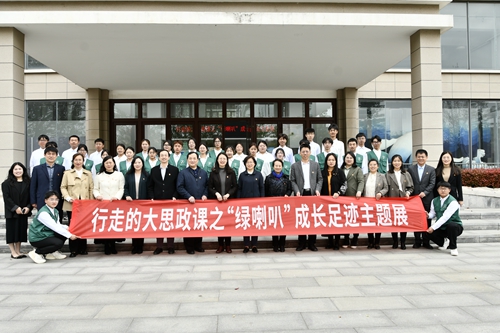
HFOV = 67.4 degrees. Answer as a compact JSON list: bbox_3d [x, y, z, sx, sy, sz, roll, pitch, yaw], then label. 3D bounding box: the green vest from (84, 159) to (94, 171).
[{"bbox_3d":[-3.119,0.131,7.045,0.420,0.600,0.250,-1,-1,-9],"label":"green vest"}]

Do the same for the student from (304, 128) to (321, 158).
[{"bbox_3d":[1.284,0.084,7.891,0.480,1.770,0.300,-1,-1,2],"label":"student"}]

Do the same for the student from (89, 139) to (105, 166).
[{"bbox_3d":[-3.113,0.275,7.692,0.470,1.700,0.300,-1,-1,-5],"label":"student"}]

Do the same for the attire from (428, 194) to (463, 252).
[{"bbox_3d":[3.292,0.954,6.330,0.580,0.970,0.600,-1,-1,20],"label":"attire"}]

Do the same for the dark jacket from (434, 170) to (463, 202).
[{"bbox_3d":[3.619,0.372,6.800,0.480,0.660,0.280,-1,-1,6],"label":"dark jacket"}]

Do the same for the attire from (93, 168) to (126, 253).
[{"bbox_3d":[-2.404,0.767,6.371,0.500,1.420,0.330,-1,-1,-8],"label":"attire"}]

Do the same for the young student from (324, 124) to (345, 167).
[{"bbox_3d":[1.769,0.025,7.891,0.480,1.820,0.300,-1,-1,3],"label":"young student"}]

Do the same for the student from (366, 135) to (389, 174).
[{"bbox_3d":[2.635,0.263,7.748,0.460,1.780,0.290,-1,-1,5],"label":"student"}]

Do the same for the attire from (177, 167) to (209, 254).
[{"bbox_3d":[-0.989,0.730,6.447,0.540,1.460,0.330,-1,-1,-4],"label":"attire"}]

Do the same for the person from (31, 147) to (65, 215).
[{"bbox_3d":[-3.440,0.580,6.368,0.520,1.820,0.330,0,-1,-16],"label":"person"}]

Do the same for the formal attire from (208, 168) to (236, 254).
[{"bbox_3d":[-0.460,0.714,6.338,0.450,1.428,0.290,-1,-1,-1],"label":"formal attire"}]

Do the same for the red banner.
[{"bbox_3d":[0.000,0.819,6.298,5.920,0.635,0.140,-1,-1,-3],"label":"red banner"}]

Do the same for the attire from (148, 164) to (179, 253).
[{"bbox_3d":[-1.457,0.700,6.328,0.500,1.485,0.300,-1,-1,-5],"label":"attire"}]

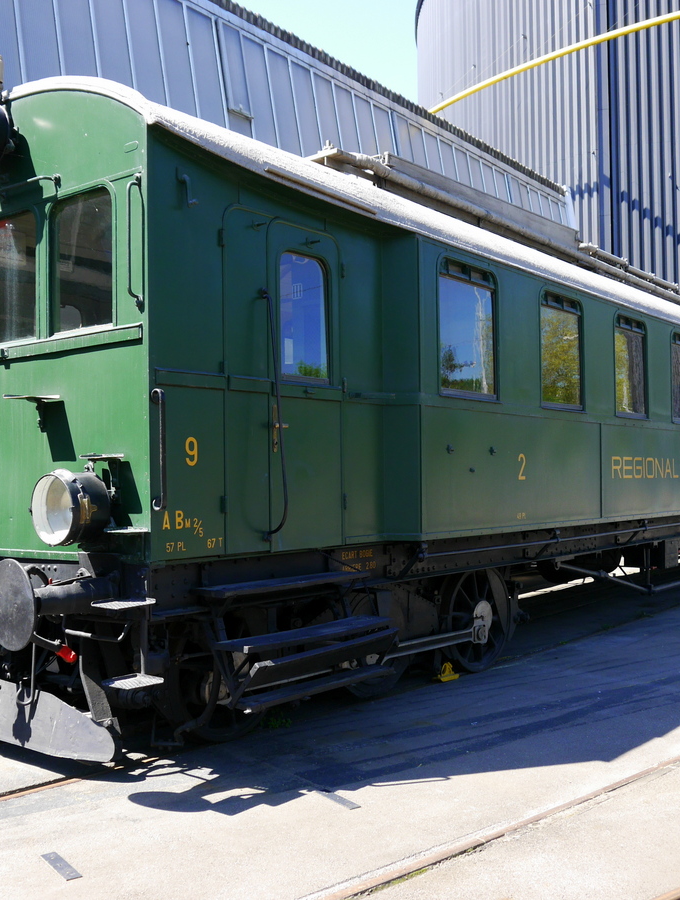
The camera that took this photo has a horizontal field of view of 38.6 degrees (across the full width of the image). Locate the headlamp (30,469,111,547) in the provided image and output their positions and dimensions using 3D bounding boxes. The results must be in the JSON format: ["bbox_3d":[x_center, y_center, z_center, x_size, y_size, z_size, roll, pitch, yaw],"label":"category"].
[{"bbox_3d":[-1.367,0.293,4.996,0.370,0.375,0.260,-2,-2,38],"label":"headlamp"}]

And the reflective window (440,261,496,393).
[{"bbox_3d":[0.918,-0.855,7.062,0.070,0.970,0.810,-2,-2,38],"label":"reflective window"}]

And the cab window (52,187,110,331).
[{"bbox_3d":[-1.421,-1.039,5.345,0.570,0.755,0.070,-2,-2,38],"label":"cab window"}]

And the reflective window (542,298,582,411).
[{"bbox_3d":[1.877,-0.830,8.292,0.070,0.970,0.810,-2,-2,38],"label":"reflective window"}]

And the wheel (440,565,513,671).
[{"bbox_3d":[1.117,1.401,8.096,0.150,0.900,0.900,-3,-2,43],"label":"wheel"}]

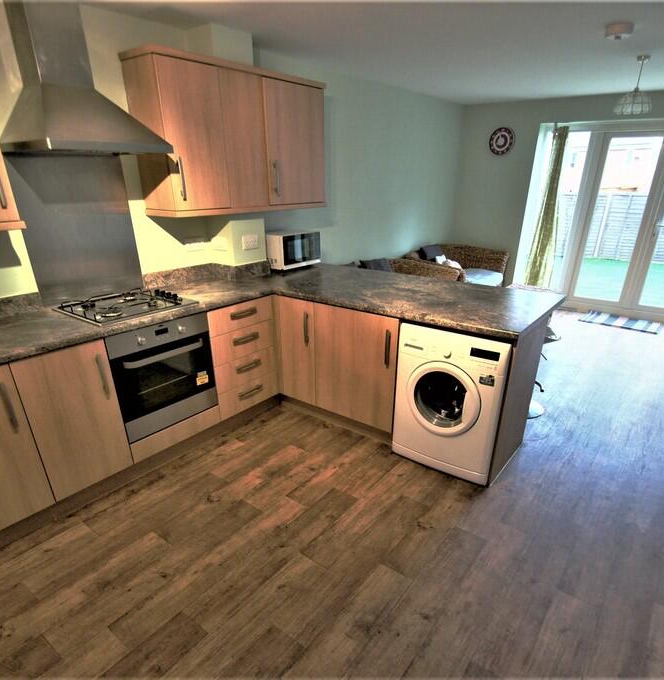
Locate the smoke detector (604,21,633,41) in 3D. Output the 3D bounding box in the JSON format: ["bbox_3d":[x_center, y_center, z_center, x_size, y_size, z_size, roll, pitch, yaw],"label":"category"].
[{"bbox_3d":[1.592,-1.714,2.362,0.130,0.054,0.130,18,28,37],"label":"smoke detector"}]

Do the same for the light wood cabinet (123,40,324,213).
[{"bbox_3d":[-0.606,-1.318,2.874,0.340,0.845,1.340,18,28,37],"label":"light wood cabinet"}]

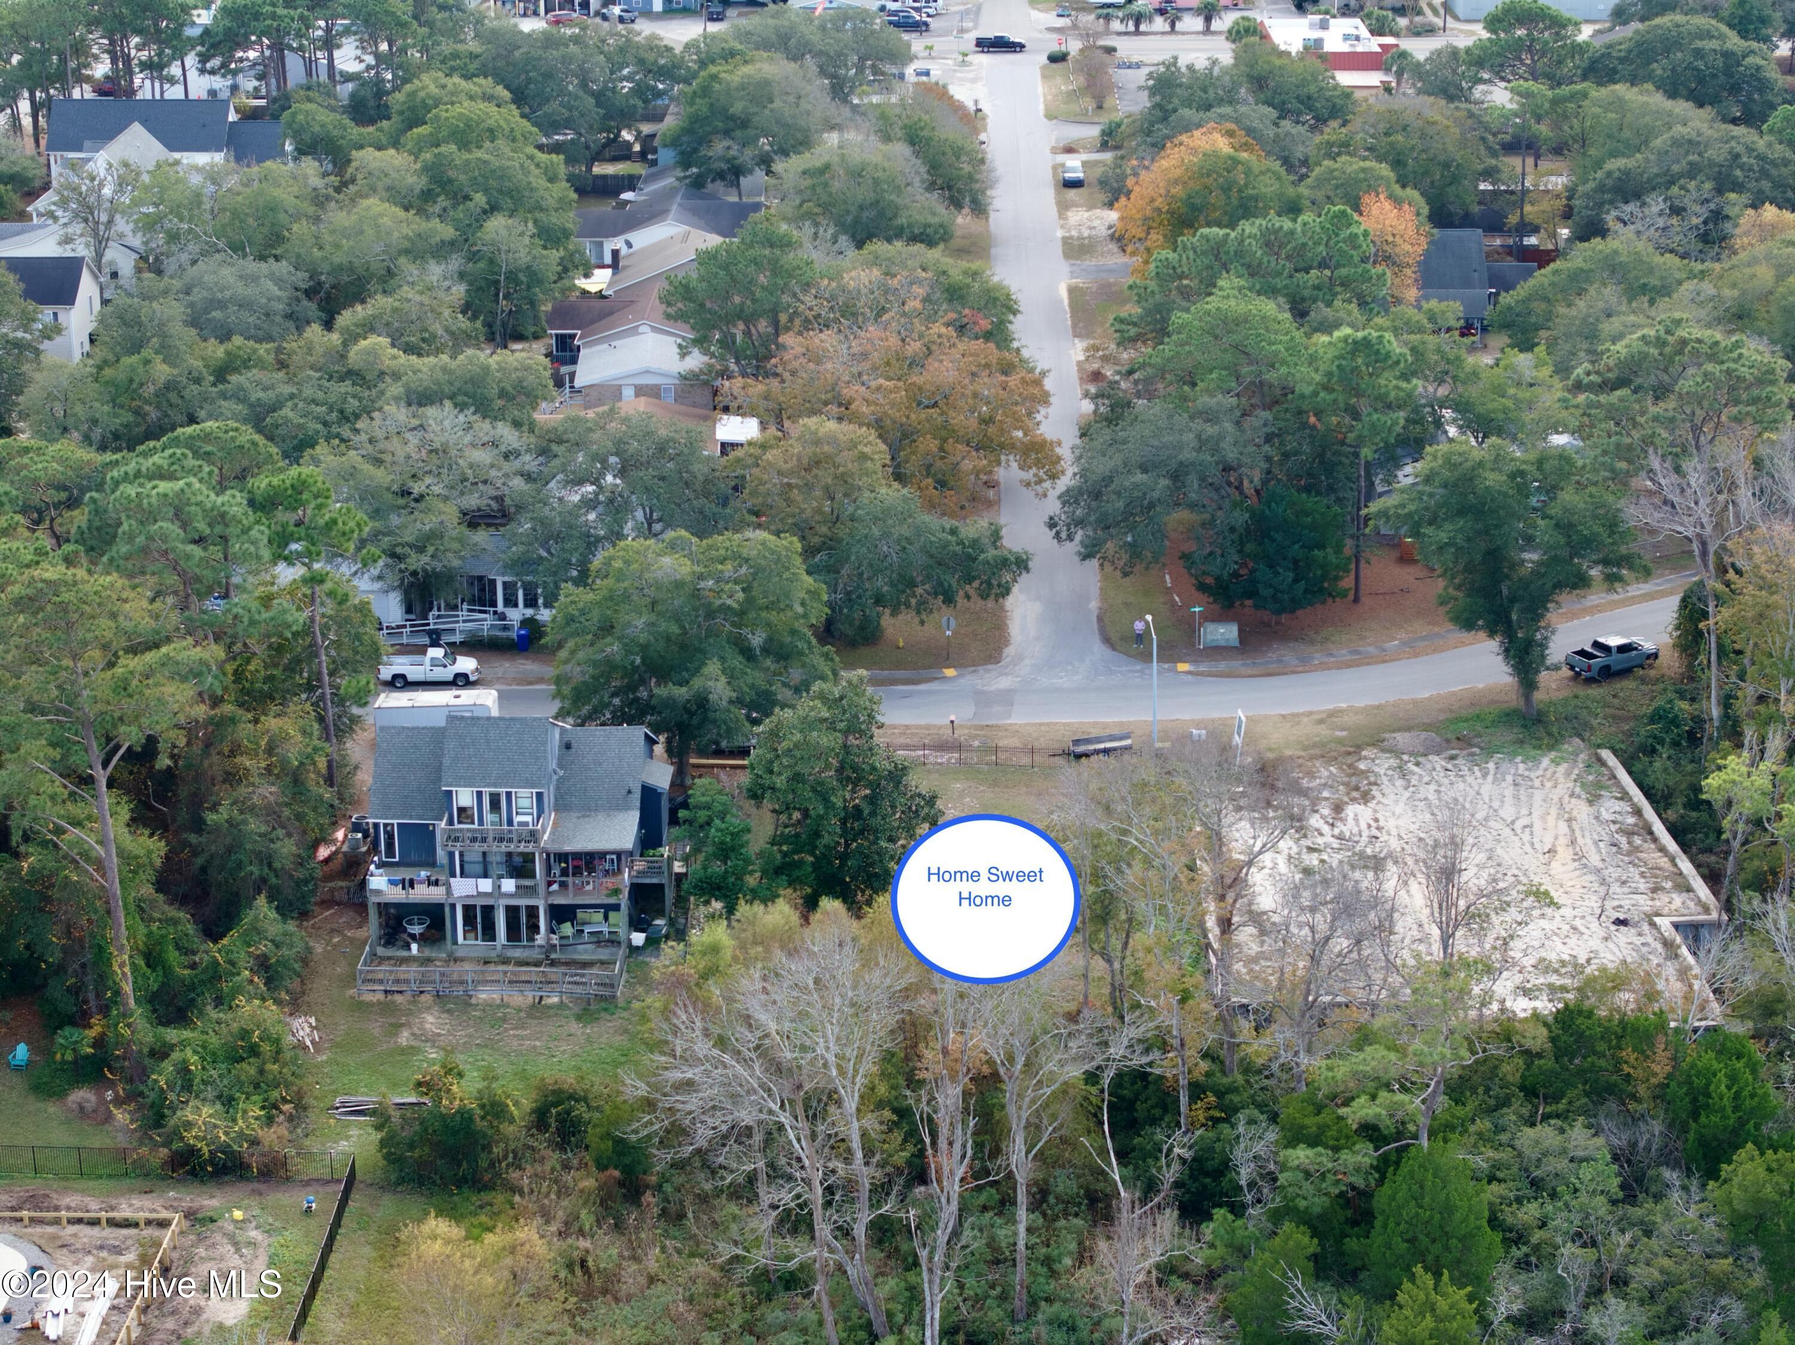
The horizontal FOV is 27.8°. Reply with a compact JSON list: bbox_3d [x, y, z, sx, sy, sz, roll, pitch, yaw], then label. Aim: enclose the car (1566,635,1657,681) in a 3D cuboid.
[{"bbox_3d":[39.544,-0.822,200.107,5.500,1.840,1.950,-12,22,-31],"label":"car"}]

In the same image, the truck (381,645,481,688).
[{"bbox_3d":[-25.855,-0.400,200.767,5.700,1.850,2.000,-1,19,-2],"label":"truck"}]

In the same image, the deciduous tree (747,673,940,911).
[{"bbox_3d":[-2.440,5.820,170.390,9.000,11.600,9.000,0,18,1],"label":"deciduous tree"}]

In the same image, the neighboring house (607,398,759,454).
[{"bbox_3d":[-15.490,-14.840,237.770,12.500,4.100,10.800,0,18,1],"label":"neighboring house"}]

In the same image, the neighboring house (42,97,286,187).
[{"bbox_3d":[-64.765,-46.142,323.647,20.700,9.300,14.500,0,19,2],"label":"neighboring house"}]

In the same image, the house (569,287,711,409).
[{"bbox_3d":[-17.590,-22.940,260.780,10.200,4.900,22.500,0,18,1],"label":"house"}]

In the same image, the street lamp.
[{"bbox_3d":[13.355,0.425,189.449,0.400,6.900,2.200,-3,19,-6],"label":"street lamp"}]

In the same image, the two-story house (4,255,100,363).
[{"bbox_3d":[-64.571,-26.800,268.542,10.200,8.500,8.900,-1,19,-2],"label":"two-story house"}]

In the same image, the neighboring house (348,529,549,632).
[{"bbox_3d":[-25.470,-6.100,210.670,13.200,4.700,9.500,0,18,1],"label":"neighboring house"}]

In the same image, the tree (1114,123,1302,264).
[{"bbox_3d":[25.360,-39.010,297.540,15.200,12.100,15.200,0,18,1],"label":"tree"}]

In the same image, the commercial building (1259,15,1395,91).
[{"bbox_3d":[44.879,-62.374,373.113,12.300,5.800,25.000,-1,19,0],"label":"commercial building"}]

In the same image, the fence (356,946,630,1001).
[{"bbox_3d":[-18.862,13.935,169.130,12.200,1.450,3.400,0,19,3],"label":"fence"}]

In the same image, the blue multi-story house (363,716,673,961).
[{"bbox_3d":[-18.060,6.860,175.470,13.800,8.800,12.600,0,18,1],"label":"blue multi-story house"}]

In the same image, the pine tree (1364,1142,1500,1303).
[{"bbox_3d":[20.809,20.751,139.888,5.000,6.500,5.000,-1,19,0],"label":"pine tree"}]

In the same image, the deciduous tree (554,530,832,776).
[{"bbox_3d":[-10.380,-0.560,183.490,14.400,13.000,14.400,0,18,1],"label":"deciduous tree"}]

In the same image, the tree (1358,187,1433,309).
[{"bbox_3d":[37.210,-30.820,274.740,5.500,11.000,5.500,0,18,1],"label":"tree"}]

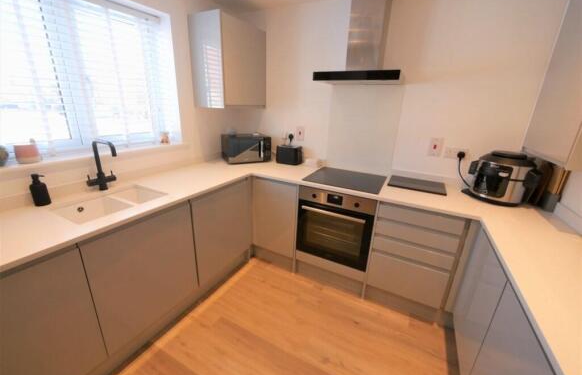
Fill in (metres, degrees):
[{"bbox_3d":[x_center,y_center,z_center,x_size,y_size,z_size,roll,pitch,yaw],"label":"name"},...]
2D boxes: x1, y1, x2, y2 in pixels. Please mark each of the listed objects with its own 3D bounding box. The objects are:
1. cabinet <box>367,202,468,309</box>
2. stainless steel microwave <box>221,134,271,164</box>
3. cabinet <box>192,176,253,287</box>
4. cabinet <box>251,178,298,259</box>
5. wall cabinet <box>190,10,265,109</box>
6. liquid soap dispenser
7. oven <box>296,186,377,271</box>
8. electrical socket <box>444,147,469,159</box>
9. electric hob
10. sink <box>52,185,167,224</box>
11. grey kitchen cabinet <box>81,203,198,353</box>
[{"bbox_3d":[0.959,0.396,1.878,0.499,0.698,0.591,12,21,25],"label":"cabinet"},{"bbox_3d":[-0.479,-0.426,2.527,0.444,0.246,0.340,-7,21,-24],"label":"stainless steel microwave"},{"bbox_3d":[-0.769,0.275,2.018,0.570,0.700,0.600,12,21,26],"label":"cabinet"},{"bbox_3d":[-0.027,0.198,2.361,0.432,0.727,0.591,12,21,25],"label":"cabinet"},{"bbox_3d":[-0.563,-1.137,2.243,0.342,0.713,0.616,12,21,25],"label":"wall cabinet"},{"bbox_3d":[-1.387,0.013,1.302,0.083,0.172,0.070,4,19,6],"label":"liquid soap dispenser"},{"bbox_3d":[0.445,0.253,2.060,0.596,0.593,0.565,12,21,26],"label":"oven"},{"bbox_3d":[1.305,-0.265,1.854,0.150,0.083,0.020,12,21,25],"label":"electrical socket"},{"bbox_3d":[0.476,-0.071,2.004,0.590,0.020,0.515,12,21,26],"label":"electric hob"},{"bbox_3d":[-1.056,0.169,1.430,0.380,0.185,0.490,12,21,26],"label":"sink"},{"bbox_3d":[-1.070,0.443,1.518,0.595,0.682,0.599,12,21,25],"label":"grey kitchen cabinet"}]

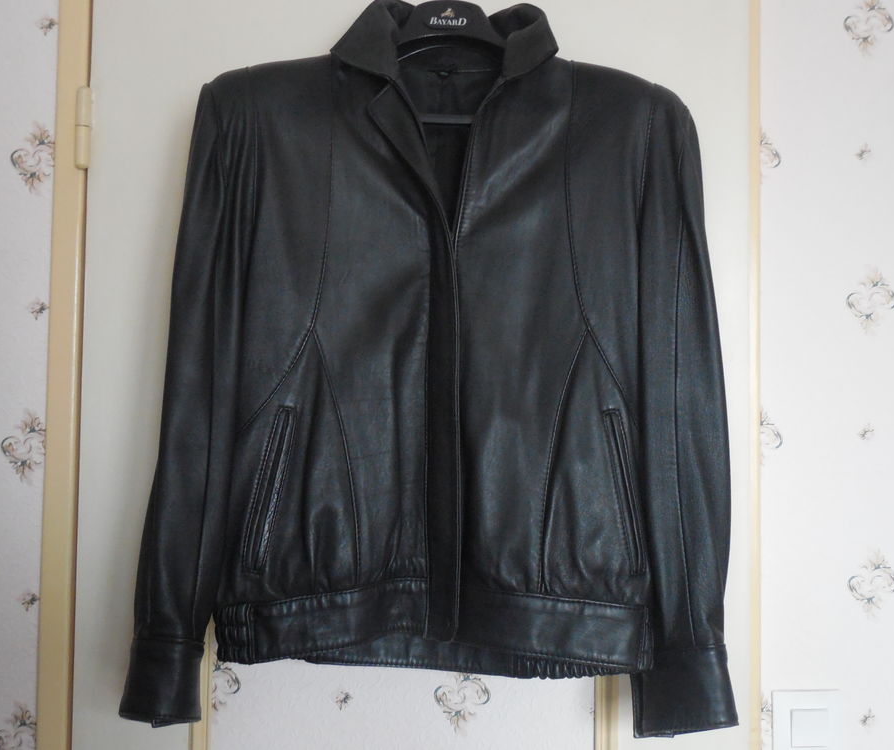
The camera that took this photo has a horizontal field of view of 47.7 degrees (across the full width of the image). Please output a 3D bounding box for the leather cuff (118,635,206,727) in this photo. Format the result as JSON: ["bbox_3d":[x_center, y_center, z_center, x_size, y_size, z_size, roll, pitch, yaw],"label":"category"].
[{"bbox_3d":[-0.294,0.314,1.040,0.083,0.087,0.060,6,-2,0],"label":"leather cuff"}]

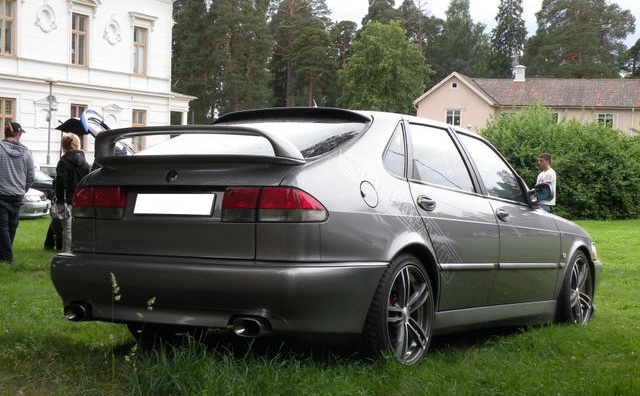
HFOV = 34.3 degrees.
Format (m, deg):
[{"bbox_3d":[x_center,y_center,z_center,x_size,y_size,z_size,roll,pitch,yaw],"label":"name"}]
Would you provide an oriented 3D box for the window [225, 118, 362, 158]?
[{"bbox_3d":[-0.390,-0.325,5.383,1.200,0.110,0.830,0,18,33],"label":"window"}]

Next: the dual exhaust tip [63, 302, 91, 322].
[{"bbox_3d":[-1.220,0.586,5.301,0.125,0.088,0.110,0,-2,34],"label":"dual exhaust tip"}]

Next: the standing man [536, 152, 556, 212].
[{"bbox_3d":[3.719,0.141,17.004,0.340,1.760,0.480,1,0,-22],"label":"standing man"}]

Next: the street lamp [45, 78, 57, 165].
[{"bbox_3d":[-9.151,-1.808,35.000,0.340,4.300,0.340,2,2,0],"label":"street lamp"}]

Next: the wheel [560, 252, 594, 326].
[{"bbox_3d":[1.803,0.682,7.485,0.225,0.640,0.640,0,-2,33],"label":"wheel"}]

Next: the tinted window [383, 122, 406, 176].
[{"bbox_3d":[0.379,-0.252,5.335,0.050,0.340,0.340,-27,-16,29],"label":"tinted window"}]

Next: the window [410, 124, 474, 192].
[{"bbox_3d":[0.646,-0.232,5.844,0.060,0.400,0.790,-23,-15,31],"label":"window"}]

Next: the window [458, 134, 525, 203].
[{"bbox_3d":[1.093,-0.180,6.518,0.060,0.410,0.700,-23,-15,31],"label":"window"}]

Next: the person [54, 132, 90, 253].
[{"bbox_3d":[-3.060,0.031,12.800,0.470,1.680,0.360,1,2,-20],"label":"person"}]

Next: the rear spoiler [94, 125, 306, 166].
[{"bbox_3d":[-0.645,-0.246,4.990,1.240,0.185,0.310,0,-2,33],"label":"rear spoiler"}]

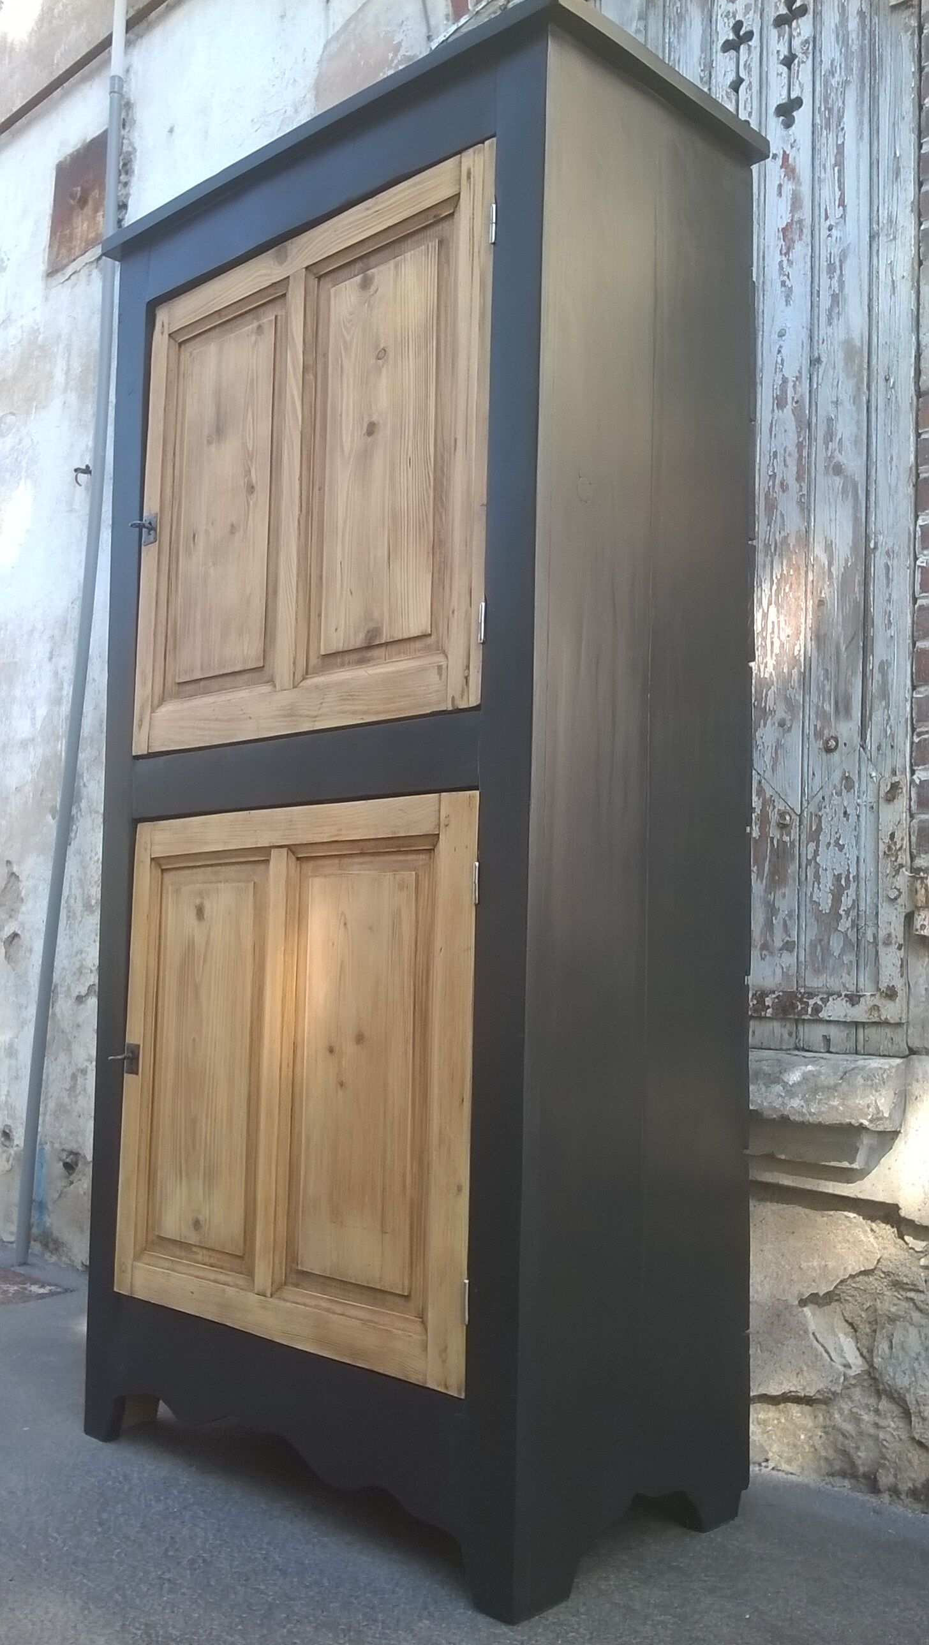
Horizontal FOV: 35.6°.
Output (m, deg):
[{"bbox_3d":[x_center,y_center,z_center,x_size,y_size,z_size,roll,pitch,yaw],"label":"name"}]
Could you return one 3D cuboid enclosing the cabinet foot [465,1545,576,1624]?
[{"bbox_3d":[0.062,0.862,1.669,0.084,0.066,0.102,-3,-7,43],"label":"cabinet foot"}]

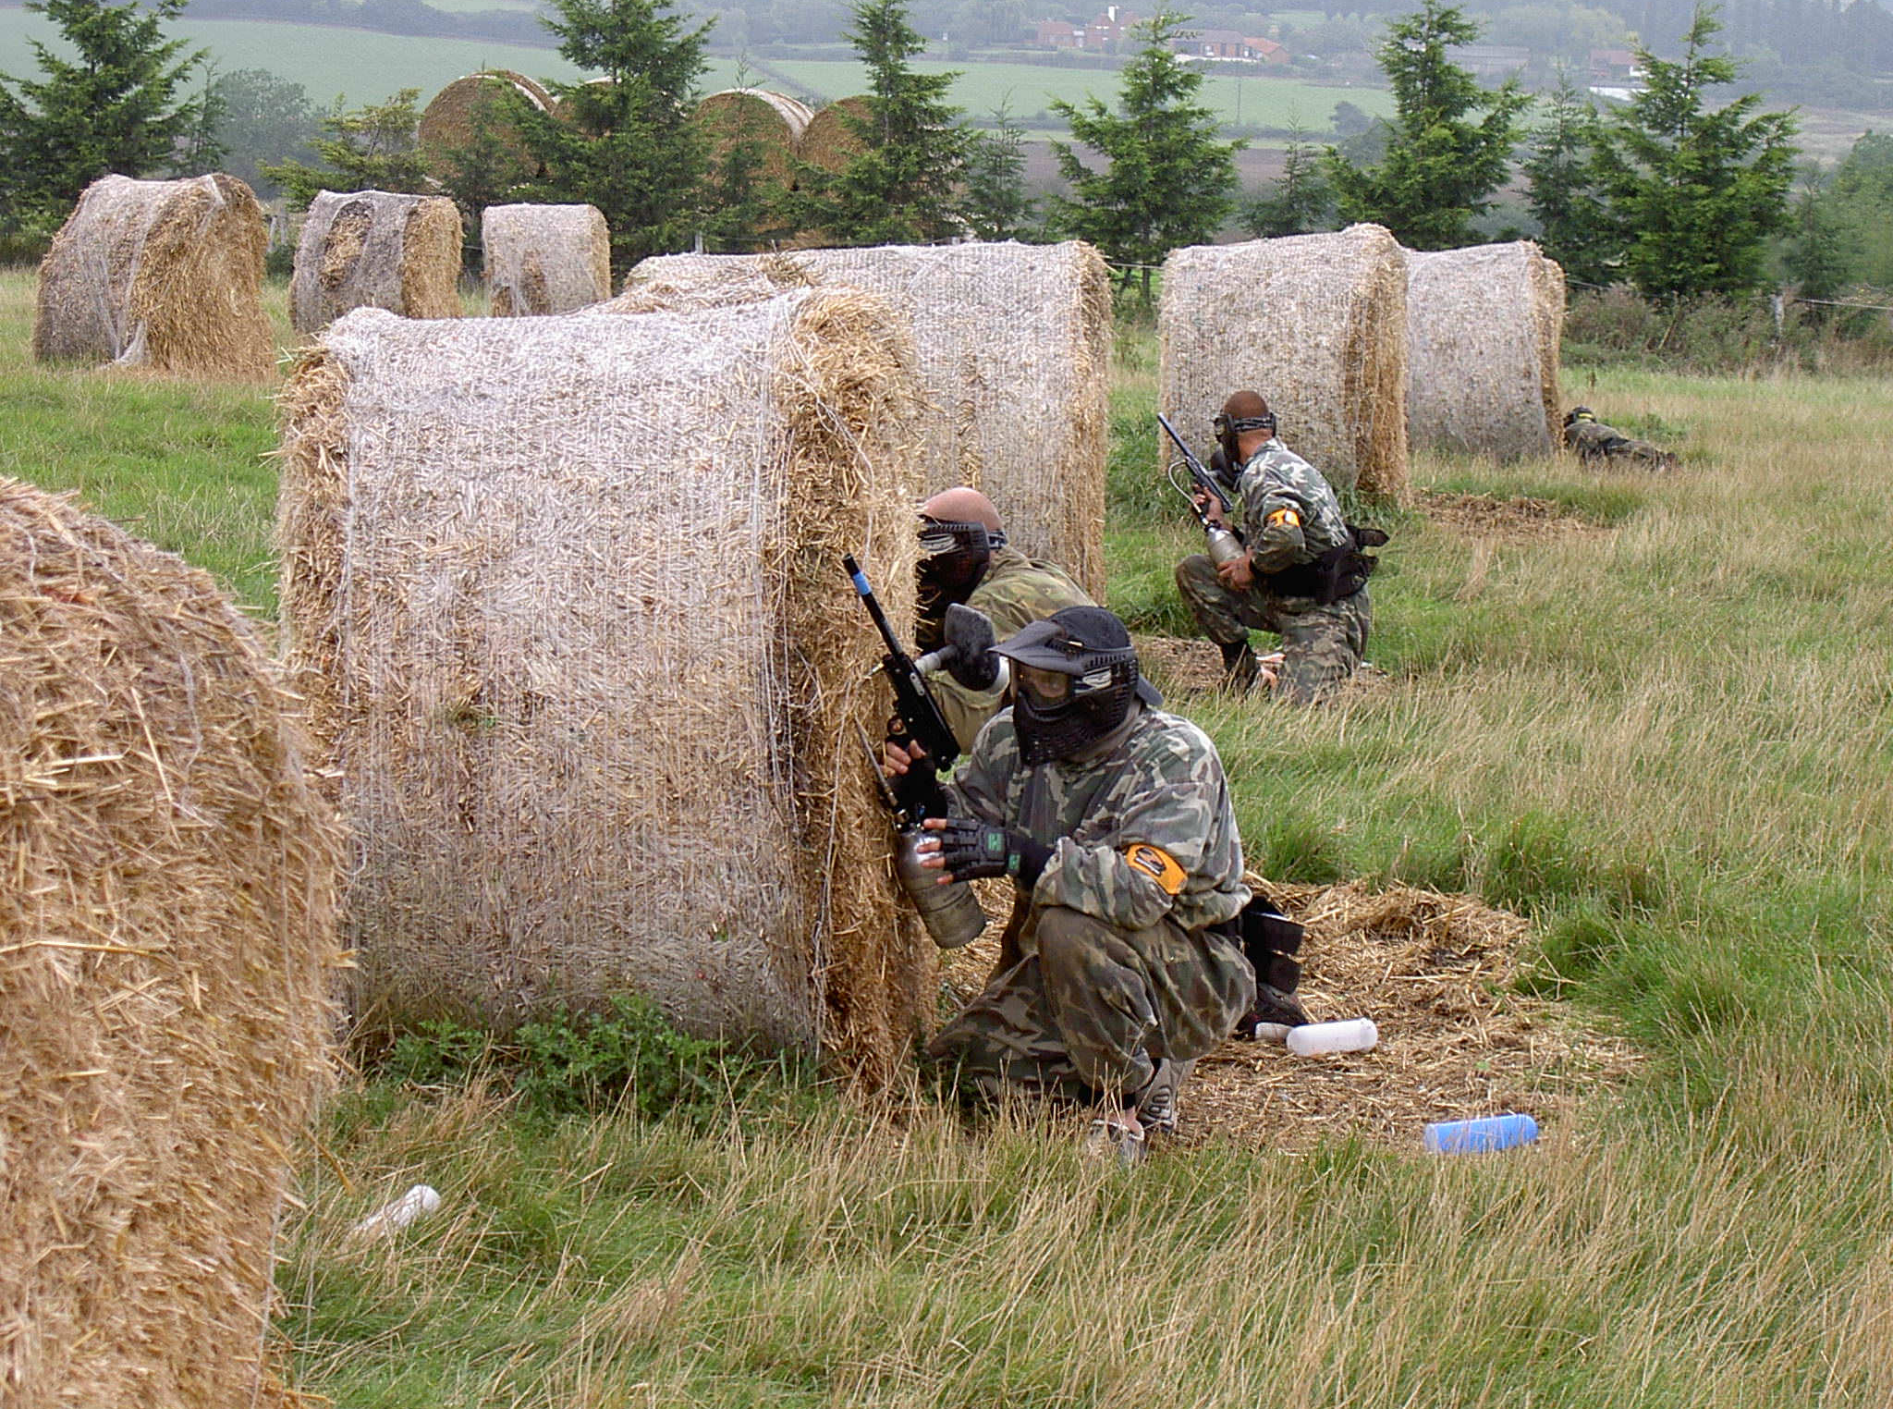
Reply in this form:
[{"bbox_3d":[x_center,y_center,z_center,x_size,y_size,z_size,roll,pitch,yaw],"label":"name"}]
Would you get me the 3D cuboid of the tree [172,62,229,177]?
[{"bbox_3d":[-8.273,-5.858,61.000,1.100,2.620,1.100,2,6,0],"label":"tree"}]

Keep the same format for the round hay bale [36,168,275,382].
[{"bbox_3d":[-6.036,-3.257,41.600,1.200,1.480,1.500,6,7,33],"label":"round hay bale"}]

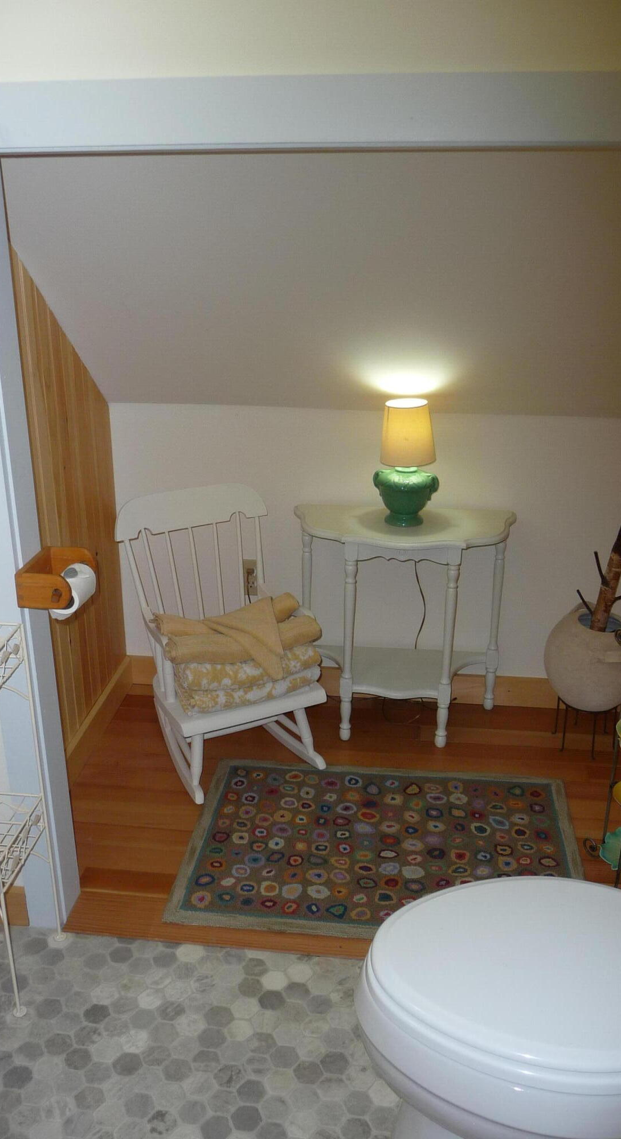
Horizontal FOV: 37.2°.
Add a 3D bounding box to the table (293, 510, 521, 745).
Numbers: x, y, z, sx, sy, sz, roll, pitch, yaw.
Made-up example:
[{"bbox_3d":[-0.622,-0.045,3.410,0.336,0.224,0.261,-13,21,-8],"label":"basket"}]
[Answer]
[{"bbox_3d":[0.258,0.171,2.691,0.645,0.628,0.335,3,20,7],"label":"table"}]

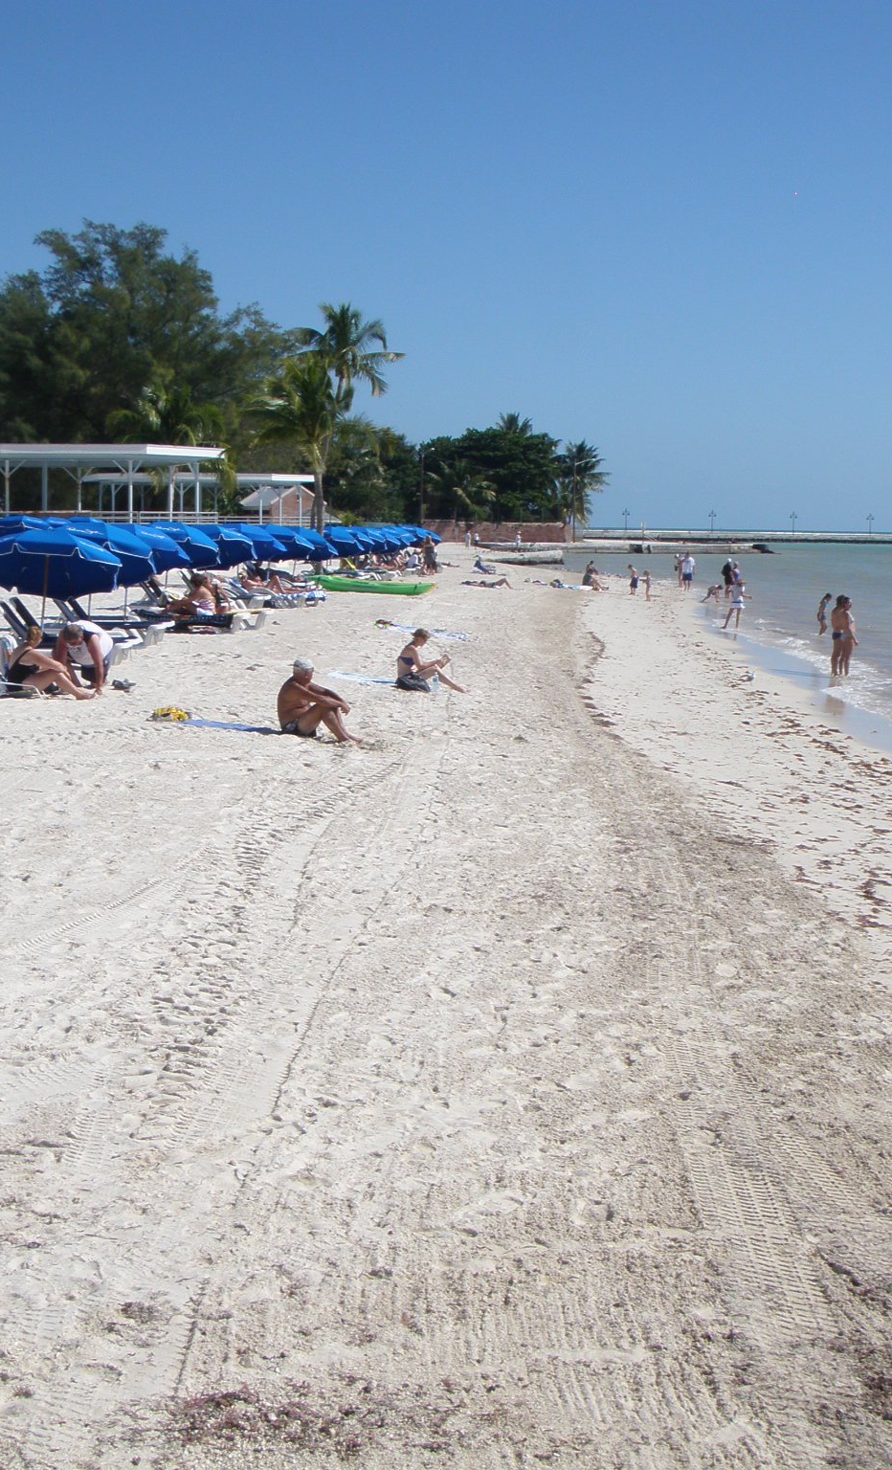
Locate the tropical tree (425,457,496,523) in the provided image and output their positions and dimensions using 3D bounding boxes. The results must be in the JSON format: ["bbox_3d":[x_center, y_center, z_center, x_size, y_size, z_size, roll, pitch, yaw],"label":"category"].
[{"bbox_3d":[1.379,-24.553,228.000,7.200,9.000,7.200,1,6,0],"label":"tropical tree"}]

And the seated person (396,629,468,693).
[{"bbox_3d":[-0.178,-0.964,27.800,0.900,0.800,0.450,3,6,15],"label":"seated person"}]

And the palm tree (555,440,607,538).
[{"bbox_3d":[17.525,-31.675,278.206,6.800,13.400,6.800,1,6,0],"label":"palm tree"}]

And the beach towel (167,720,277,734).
[{"bbox_3d":[-2.169,-0.081,22.804,1.500,0.050,0.750,2,6,12],"label":"beach towel"}]

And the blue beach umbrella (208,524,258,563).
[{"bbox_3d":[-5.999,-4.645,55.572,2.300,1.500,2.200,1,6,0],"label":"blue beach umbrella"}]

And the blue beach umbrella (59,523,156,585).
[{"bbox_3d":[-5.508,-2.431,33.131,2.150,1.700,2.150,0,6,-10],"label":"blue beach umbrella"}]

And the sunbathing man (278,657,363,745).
[{"bbox_3d":[-1.317,-0.360,22.341,0.900,0.840,0.550,4,6,25],"label":"sunbathing man"}]

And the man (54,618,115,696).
[{"bbox_3d":[-4.510,-0.954,26.844,0.680,0.920,0.850,5,7,33],"label":"man"}]

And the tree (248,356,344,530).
[{"bbox_3d":[-5.768,-10.288,82.387,3.900,8.000,3.900,1,6,0],"label":"tree"}]

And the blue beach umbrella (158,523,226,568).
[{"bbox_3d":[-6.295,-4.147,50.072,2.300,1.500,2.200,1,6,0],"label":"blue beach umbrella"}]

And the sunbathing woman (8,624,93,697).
[{"bbox_3d":[-4.710,-0.875,25.600,0.980,0.870,0.500,2,6,8],"label":"sunbathing woman"}]

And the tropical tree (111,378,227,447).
[{"bbox_3d":[-12.069,-11.550,95.000,5.600,8.200,5.600,1,6,0],"label":"tropical tree"}]

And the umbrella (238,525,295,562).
[{"bbox_3d":[-4.862,-4.266,54.000,2.300,2.000,2.300,1,6,0],"label":"umbrella"}]

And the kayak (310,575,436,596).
[{"bbox_3d":[-2.288,-4.507,65.376,4.000,0.400,0.800,3,6,18],"label":"kayak"}]

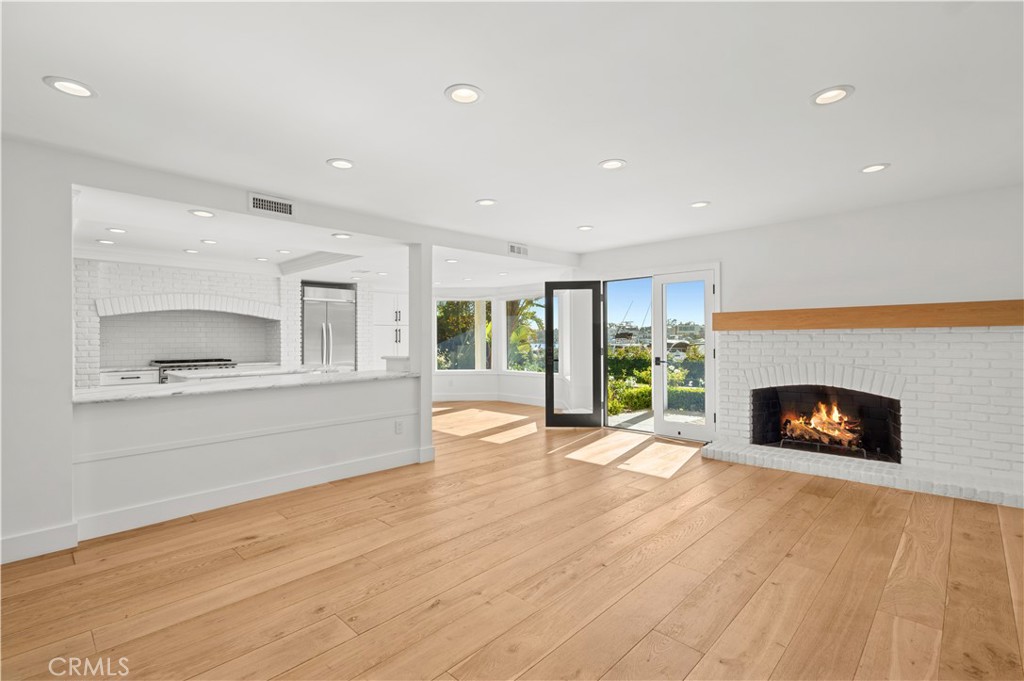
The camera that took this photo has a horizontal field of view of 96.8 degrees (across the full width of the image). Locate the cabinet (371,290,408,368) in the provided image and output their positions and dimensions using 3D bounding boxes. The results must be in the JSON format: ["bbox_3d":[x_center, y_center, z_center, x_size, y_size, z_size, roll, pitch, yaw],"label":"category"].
[{"bbox_3d":[-2.312,0.179,8.567,0.580,2.090,0.970,0,0,44],"label":"cabinet"}]

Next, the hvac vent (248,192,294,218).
[{"bbox_3d":[-1.928,-1.085,3.674,0.030,0.150,0.360,0,0,44],"label":"hvac vent"}]

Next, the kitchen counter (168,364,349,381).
[{"bbox_3d":[-2.843,0.363,5.321,0.695,0.060,1.800,0,0,44],"label":"kitchen counter"}]

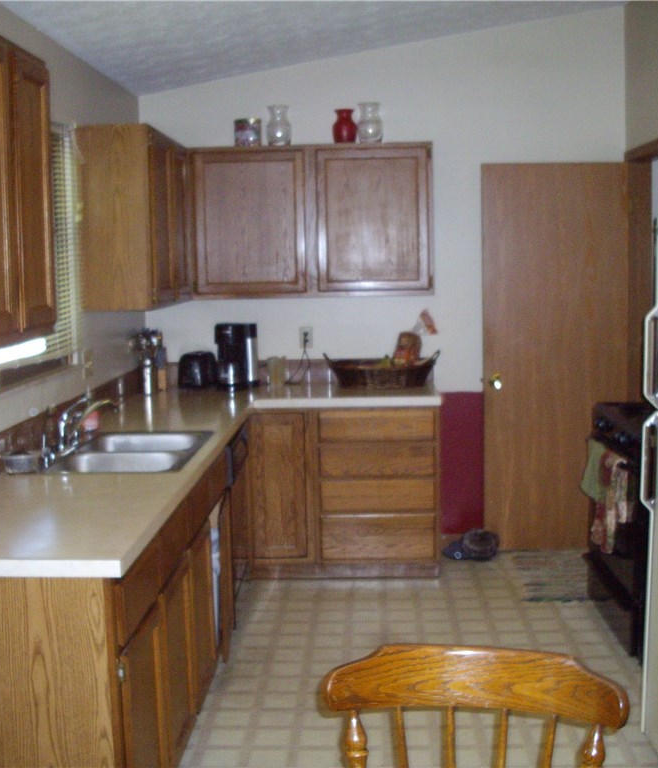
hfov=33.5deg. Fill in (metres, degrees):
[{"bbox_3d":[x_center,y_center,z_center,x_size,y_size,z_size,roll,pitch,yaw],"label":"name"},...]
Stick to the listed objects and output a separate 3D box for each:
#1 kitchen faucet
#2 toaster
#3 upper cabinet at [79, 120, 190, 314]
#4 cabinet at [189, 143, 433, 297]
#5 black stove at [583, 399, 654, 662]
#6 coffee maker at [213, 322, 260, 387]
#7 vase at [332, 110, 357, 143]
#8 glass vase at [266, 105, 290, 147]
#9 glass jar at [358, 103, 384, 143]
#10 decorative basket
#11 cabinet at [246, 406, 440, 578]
[{"bbox_3d":[-0.892,0.159,3.893,0.220,0.190,0.280,0,7,3],"label":"kitchen faucet"},{"bbox_3d":[-0.690,-0.077,5.784,0.192,0.191,0.225,0,7,3],"label":"toaster"},{"bbox_3d":[-0.856,-0.750,5.068,0.309,0.759,1.115,-1,7,2],"label":"upper cabinet"},{"bbox_3d":[-0.092,-0.830,5.660,1.240,0.759,0.318,-1,7,2],"label":"cabinet"},{"bbox_3d":[1.491,0.584,4.544,0.648,0.940,0.760,-1,7,2],"label":"black stove"},{"bbox_3d":[-0.481,-0.149,5.756,0.190,0.347,0.210,1,7,14],"label":"coffee maker"},{"bbox_3d":[0.080,-1.300,5.541,0.124,0.175,0.124,0,7,3],"label":"vase"},{"bbox_3d":[-0.254,-1.312,5.589,0.128,0.220,0.128,-1,7,2],"label":"glass vase"},{"bbox_3d":[0.210,-1.316,5.534,0.127,0.207,0.126,0,7,3],"label":"glass jar"},{"bbox_3d":[0.274,-0.070,5.685,0.598,0.187,0.330,-1,7,2],"label":"decorative basket"},{"bbox_3d":[0.081,0.507,5.664,0.928,0.872,0.610,-1,7,2],"label":"cabinet"}]

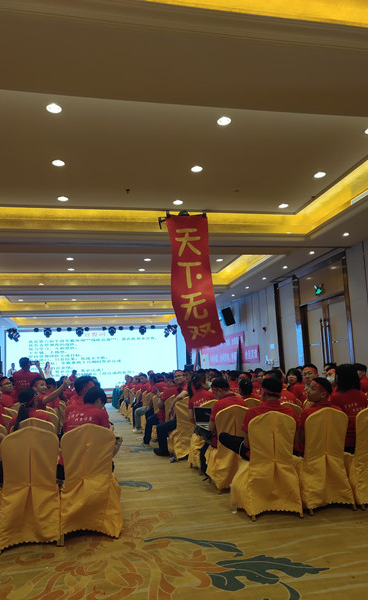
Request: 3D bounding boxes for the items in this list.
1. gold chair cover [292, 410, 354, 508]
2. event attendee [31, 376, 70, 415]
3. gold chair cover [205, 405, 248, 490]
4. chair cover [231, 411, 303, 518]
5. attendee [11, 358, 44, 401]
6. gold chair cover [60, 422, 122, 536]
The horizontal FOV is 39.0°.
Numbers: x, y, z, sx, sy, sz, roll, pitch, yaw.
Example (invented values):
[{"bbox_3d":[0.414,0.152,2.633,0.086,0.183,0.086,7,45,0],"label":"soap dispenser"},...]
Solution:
[{"bbox_3d":[1.307,1.519,5.059,0.470,0.930,0.580,0,-8,-12],"label":"gold chair cover"},{"bbox_3d":[-1.617,1.607,6.339,0.620,1.330,0.800,-4,-8,13],"label":"event attendee"},{"bbox_3d":[0.559,1.706,6.162,0.470,0.930,0.580,0,-9,-14],"label":"gold chair cover"},{"bbox_3d":[0.772,1.517,4.919,0.470,0.930,0.580,0,-8,-12],"label":"chair cover"},{"bbox_3d":[-2.490,1.732,8.205,0.550,1.680,0.450,-1,-8,-9],"label":"attendee"},{"bbox_3d":[-0.784,1.500,4.416,0.470,0.930,0.580,-1,-8,-7],"label":"gold chair cover"}]

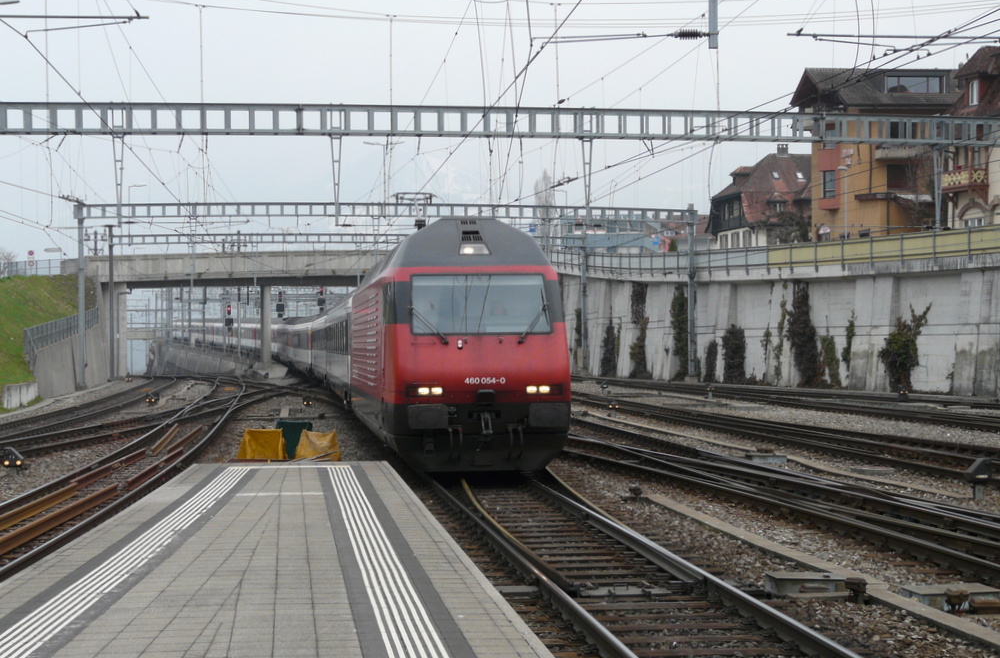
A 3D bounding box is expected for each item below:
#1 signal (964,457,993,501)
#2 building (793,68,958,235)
[{"bbox_3d":[7.047,2.206,25.100,0.340,0.630,0.220,0,0,-9],"label":"signal"},{"bbox_3d":[23.300,-9.400,98.800,11.200,12.000,10.800,0,0,-1],"label":"building"}]

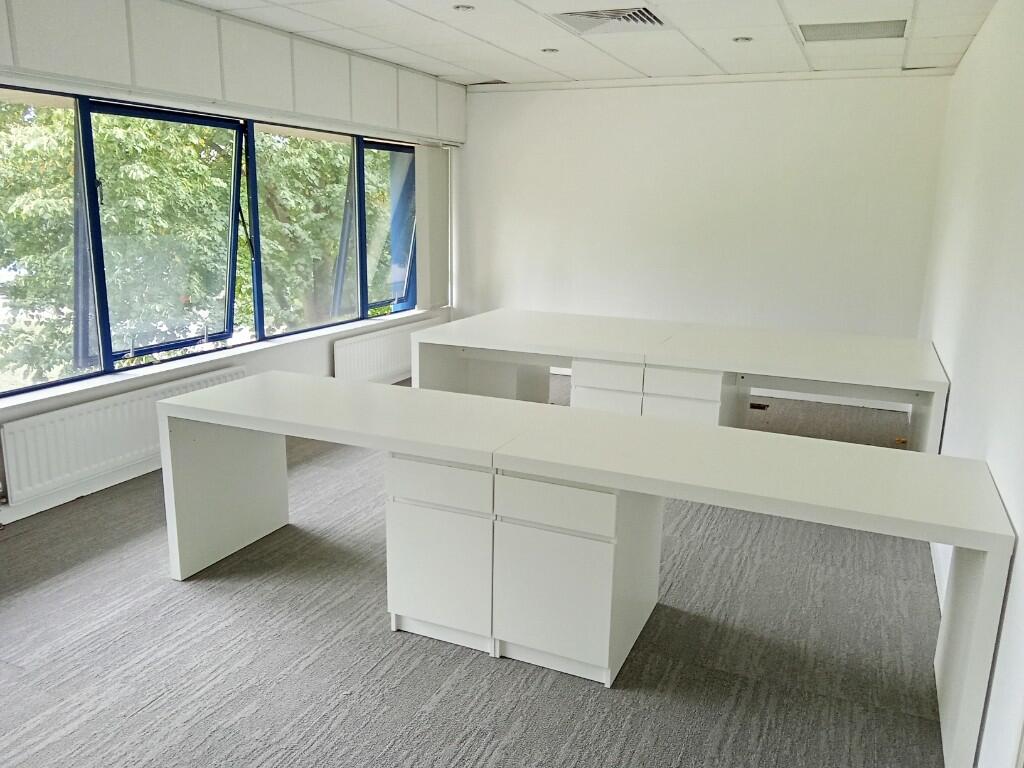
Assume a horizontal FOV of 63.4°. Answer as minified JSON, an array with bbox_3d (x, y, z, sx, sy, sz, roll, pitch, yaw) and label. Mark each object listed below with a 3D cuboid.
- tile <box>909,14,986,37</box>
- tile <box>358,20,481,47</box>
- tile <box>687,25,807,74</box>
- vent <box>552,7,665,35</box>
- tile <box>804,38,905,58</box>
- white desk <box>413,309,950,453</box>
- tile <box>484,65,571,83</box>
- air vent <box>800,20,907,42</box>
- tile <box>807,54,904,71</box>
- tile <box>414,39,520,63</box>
[{"bbox_3d":[2.321,-1.919,4.414,0.343,0.020,0.600,6,13,22],"label":"tile"},{"bbox_3d":[-0.554,-2.101,4.969,0.600,0.020,0.600,6,13,22],"label":"tile"},{"bbox_3d":[1.560,-2.140,5.338,0.599,0.020,1.746,7,14,23],"label":"tile"},{"bbox_3d":[0.542,-1.966,4.505,0.557,0.030,0.597,7,14,23],"label":"vent"},{"bbox_3d":[2.124,-2.082,5.133,0.600,0.020,0.600,6,13,22],"label":"tile"},{"bbox_3d":[0.967,0.065,4.996,2.812,0.724,1.363,7,14,23],"label":"white desk"},{"bbox_3d":[0.133,-2.433,6.535,0.600,0.020,0.585,6,13,22],"label":"tile"},{"bbox_3d":[1.900,-1.966,4.622,0.565,0.025,0.530,6,13,22],"label":"air vent"},{"bbox_3d":[2.348,-2.190,5.643,0.600,0.020,0.535,6,13,22],"label":"tile"},{"bbox_3d":[-0.314,-2.220,5.521,0.599,0.020,0.610,7,14,23],"label":"tile"}]

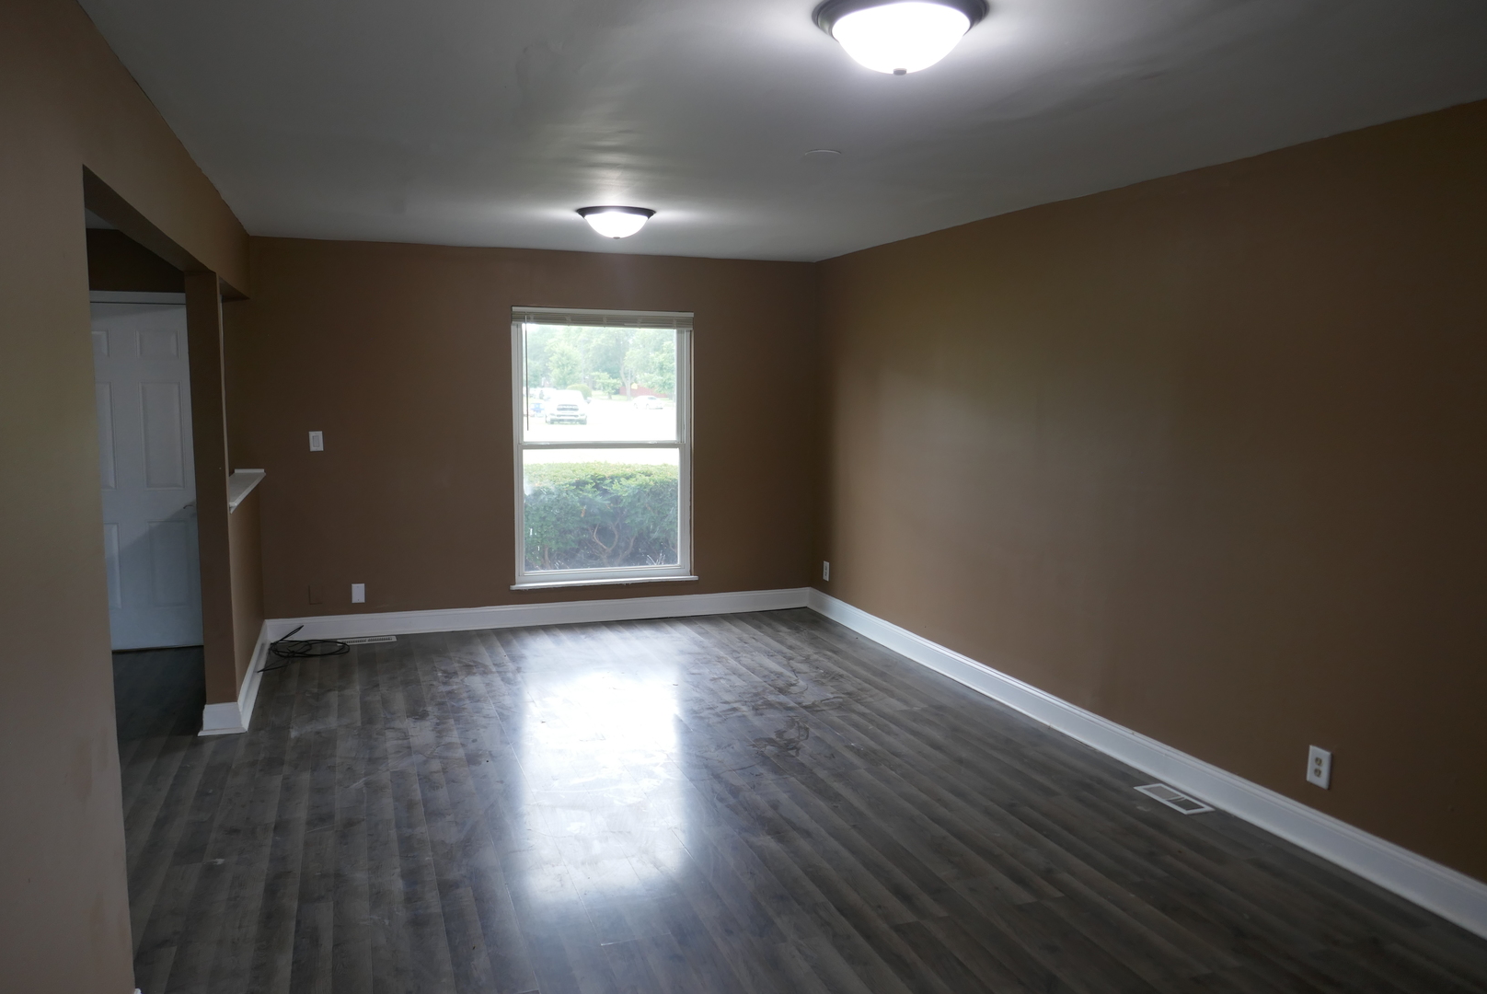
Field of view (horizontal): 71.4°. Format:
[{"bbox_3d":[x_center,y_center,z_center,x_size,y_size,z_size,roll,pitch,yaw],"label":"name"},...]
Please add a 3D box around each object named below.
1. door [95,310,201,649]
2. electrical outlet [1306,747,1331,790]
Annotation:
[{"bbox_3d":[-3.561,-0.100,6.029,0.880,2.020,0.045,-2,7,-18],"label":"door"},{"bbox_3d":[1.965,0.924,3.531,0.012,0.121,0.077,-2,7,-22],"label":"electrical outlet"}]

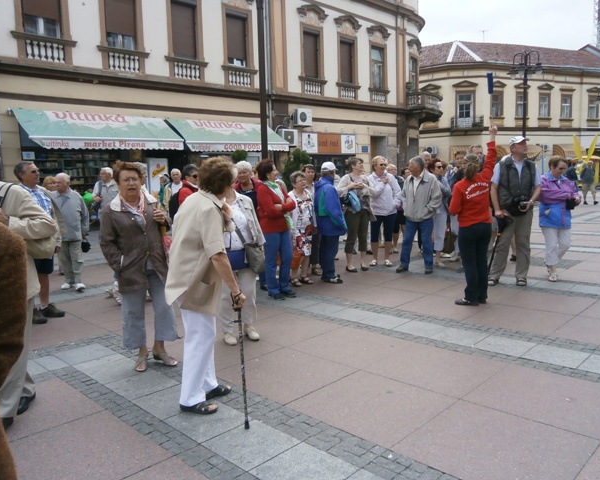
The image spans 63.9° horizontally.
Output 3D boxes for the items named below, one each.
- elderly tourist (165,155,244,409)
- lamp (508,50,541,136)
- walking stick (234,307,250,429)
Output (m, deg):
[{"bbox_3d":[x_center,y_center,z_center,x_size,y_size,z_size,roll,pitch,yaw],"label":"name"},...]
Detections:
[{"bbox_3d":[-0.601,0.285,3.090,0.470,1.622,0.470,-6,8,-28],"label":"elderly tourist"},{"bbox_3d":[11.594,-5.891,24.983,1.700,7.548,1.700,-2,7,0],"label":"lamp"},{"bbox_3d":[-0.332,0.704,2.745,0.110,0.759,0.045,-6,4,-30],"label":"walking stick"}]

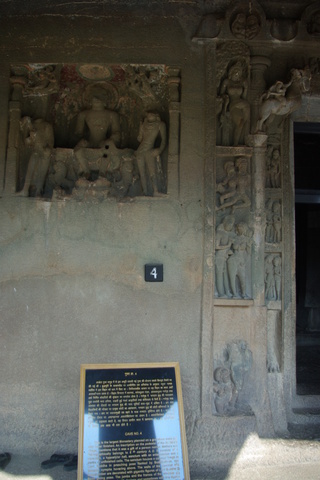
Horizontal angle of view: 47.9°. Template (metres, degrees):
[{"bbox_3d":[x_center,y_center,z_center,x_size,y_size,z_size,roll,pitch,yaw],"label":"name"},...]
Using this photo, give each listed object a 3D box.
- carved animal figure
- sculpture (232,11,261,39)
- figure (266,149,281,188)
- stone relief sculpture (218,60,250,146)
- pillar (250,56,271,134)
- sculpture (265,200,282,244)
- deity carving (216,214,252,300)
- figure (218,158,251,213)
[{"bbox_3d":[1.206,-1.374,3.546,0.486,0.597,0.240,0,-5,8],"label":"carved animal figure"},{"bbox_3d":[0.844,-2.111,3.562,0.284,0.244,0.100,1,-5,-2],"label":"sculpture"},{"bbox_3d":[1.128,-0.710,3.581,0.124,0.389,0.080,1,-5,-2],"label":"figure"},{"bbox_3d":[0.737,-1.351,3.579,0.300,0.830,0.150,1,-5,-2],"label":"stone relief sculpture"},{"bbox_3d":[1.000,-1.436,3.594,0.171,0.749,0.170,1,-5,-2],"label":"pillar"},{"bbox_3d":[1.114,-0.180,3.539,0.160,0.447,0.090,1,-5,-2],"label":"sculpture"},{"bbox_3d":[0.702,0.158,3.460,0.348,0.796,0.140,1,-5,-2],"label":"deity carving"},{"bbox_3d":[0.714,-0.538,3.515,0.317,0.532,0.130,1,-5,-2],"label":"figure"}]

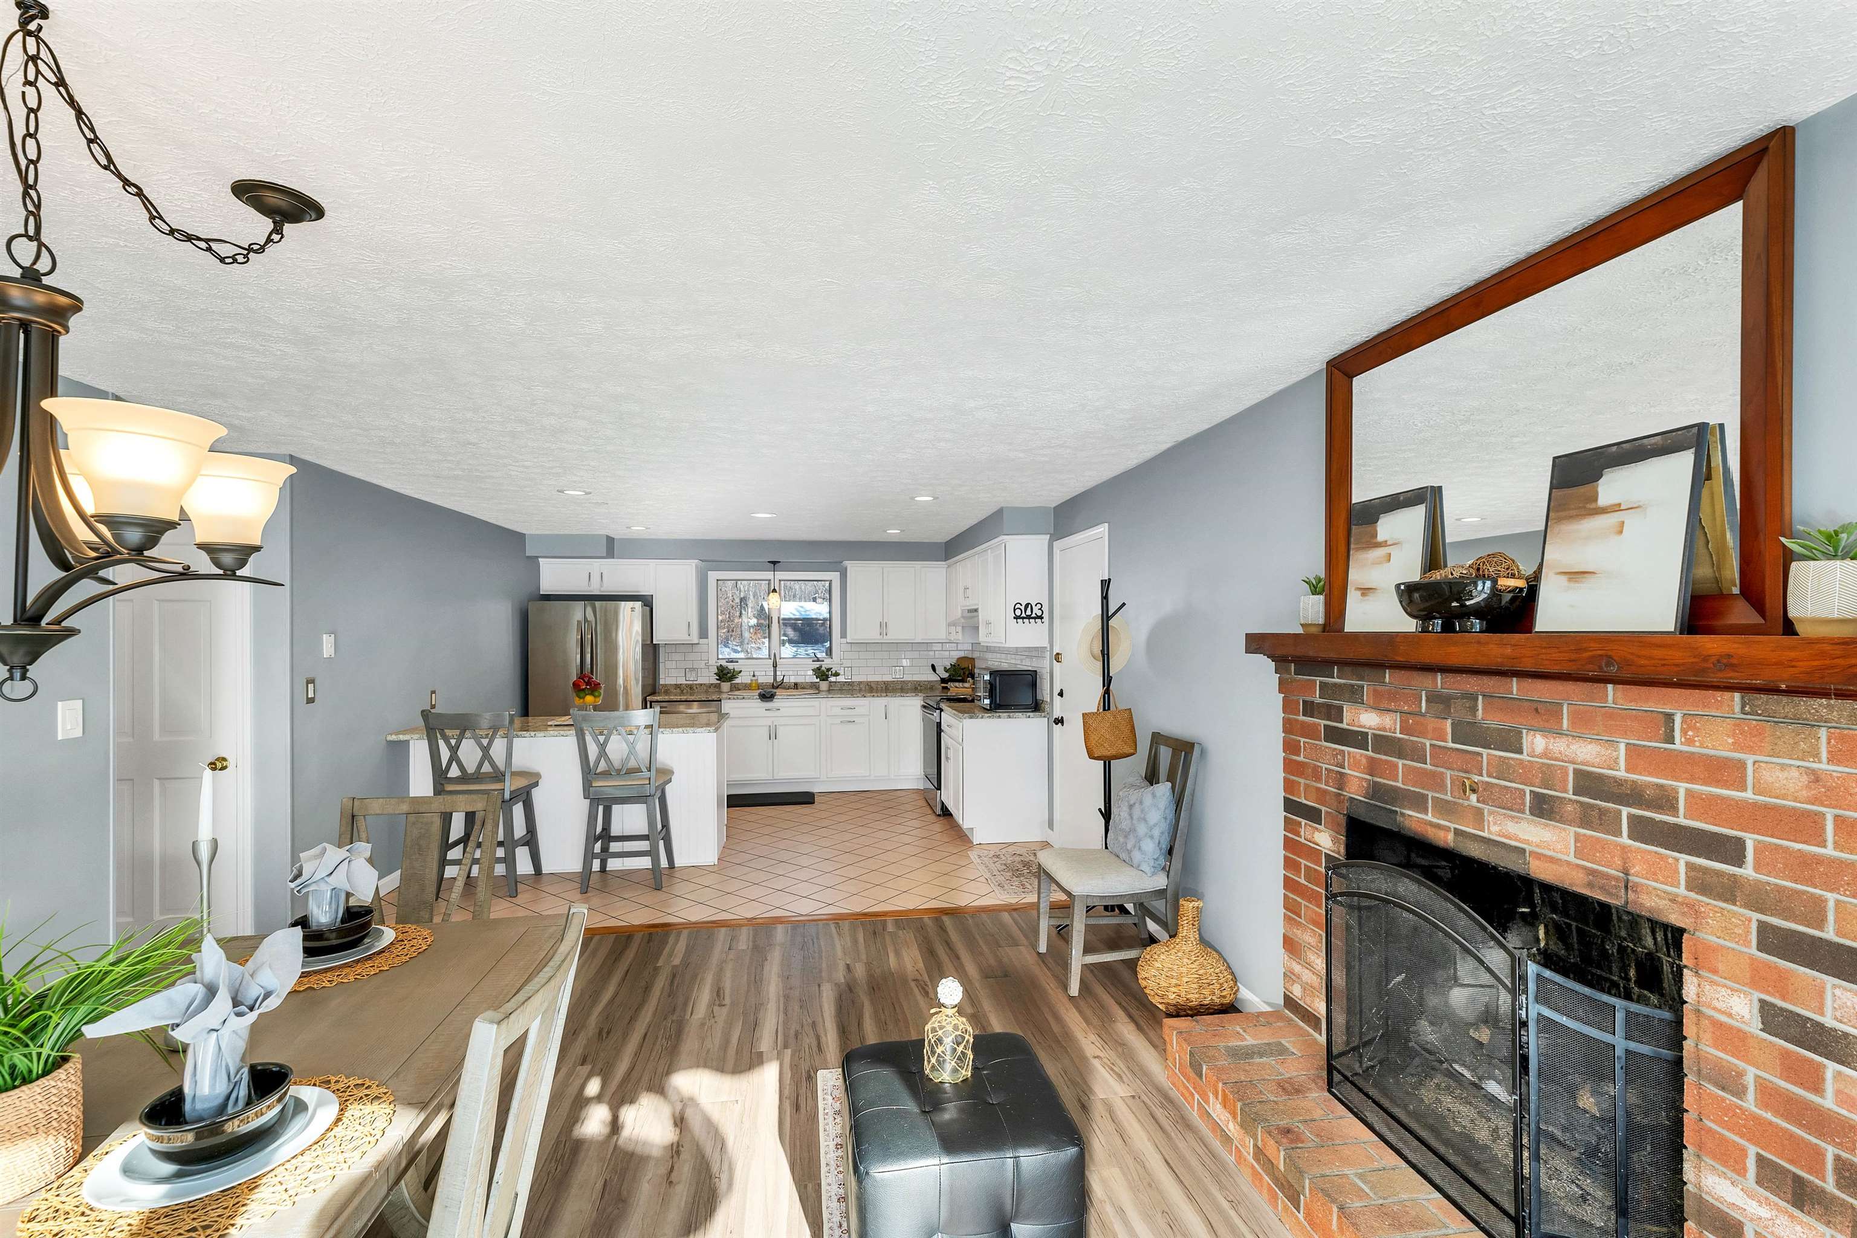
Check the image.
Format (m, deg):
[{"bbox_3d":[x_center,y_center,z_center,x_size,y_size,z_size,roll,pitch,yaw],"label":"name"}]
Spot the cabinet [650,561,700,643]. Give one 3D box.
[{"bbox_3d":[-2.422,-0.162,6.985,0.420,0.765,0.300,0,-1,-9],"label":"cabinet"}]

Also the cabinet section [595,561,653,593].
[{"bbox_3d":[-2.855,-0.389,6.894,0.495,0.318,0.340,0,-1,-9],"label":"cabinet section"}]

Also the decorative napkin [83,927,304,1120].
[{"bbox_3d":[-1.084,0.612,1.082,0.250,0.280,0.200,1,-1,-44],"label":"decorative napkin"}]

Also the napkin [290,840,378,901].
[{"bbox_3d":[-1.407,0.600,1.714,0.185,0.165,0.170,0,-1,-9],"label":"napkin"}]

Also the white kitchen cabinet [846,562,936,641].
[{"bbox_3d":[-0.373,-0.162,7.288,0.940,0.780,0.340,0,-1,-9],"label":"white kitchen cabinet"}]

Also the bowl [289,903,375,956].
[{"bbox_3d":[-1.440,0.755,1.747,0.160,0.065,0.160,0,-1,0],"label":"bowl"}]

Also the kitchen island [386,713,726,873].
[{"bbox_3d":[-2.269,1.134,4.602,1.865,0.914,0.740,0,-1,-9],"label":"kitchen island"}]

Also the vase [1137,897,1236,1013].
[{"bbox_3d":[1.016,1.345,2.836,0.380,0.480,0.380,0,-1,-9],"label":"vase"}]

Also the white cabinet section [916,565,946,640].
[{"bbox_3d":[0.006,-0.154,7.409,0.330,0.765,0.330,0,-1,-9],"label":"white cabinet section"}]

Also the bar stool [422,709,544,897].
[{"bbox_3d":[-2.583,1.051,4.232,0.495,1.075,0.550,0,-1,-9],"label":"bar stool"}]

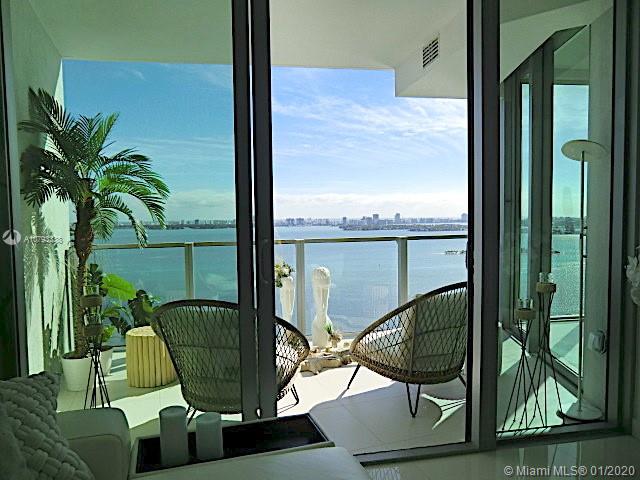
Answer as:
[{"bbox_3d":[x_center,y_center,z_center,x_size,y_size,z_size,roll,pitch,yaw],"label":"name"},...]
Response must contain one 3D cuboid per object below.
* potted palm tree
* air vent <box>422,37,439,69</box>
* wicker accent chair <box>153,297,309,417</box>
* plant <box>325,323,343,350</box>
[{"bbox_3d":[-1.709,0.020,3.364,1.000,2.260,1.050,-1,3,-12],"label":"potted palm tree"},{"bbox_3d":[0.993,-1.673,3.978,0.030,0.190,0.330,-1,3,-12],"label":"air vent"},{"bbox_3d":[-0.546,0.735,2.758,0.920,0.860,0.820,0,3,14],"label":"wicker accent chair"},{"bbox_3d":[0.131,0.935,4.300,0.170,0.270,0.160,-1,3,-12],"label":"plant"}]

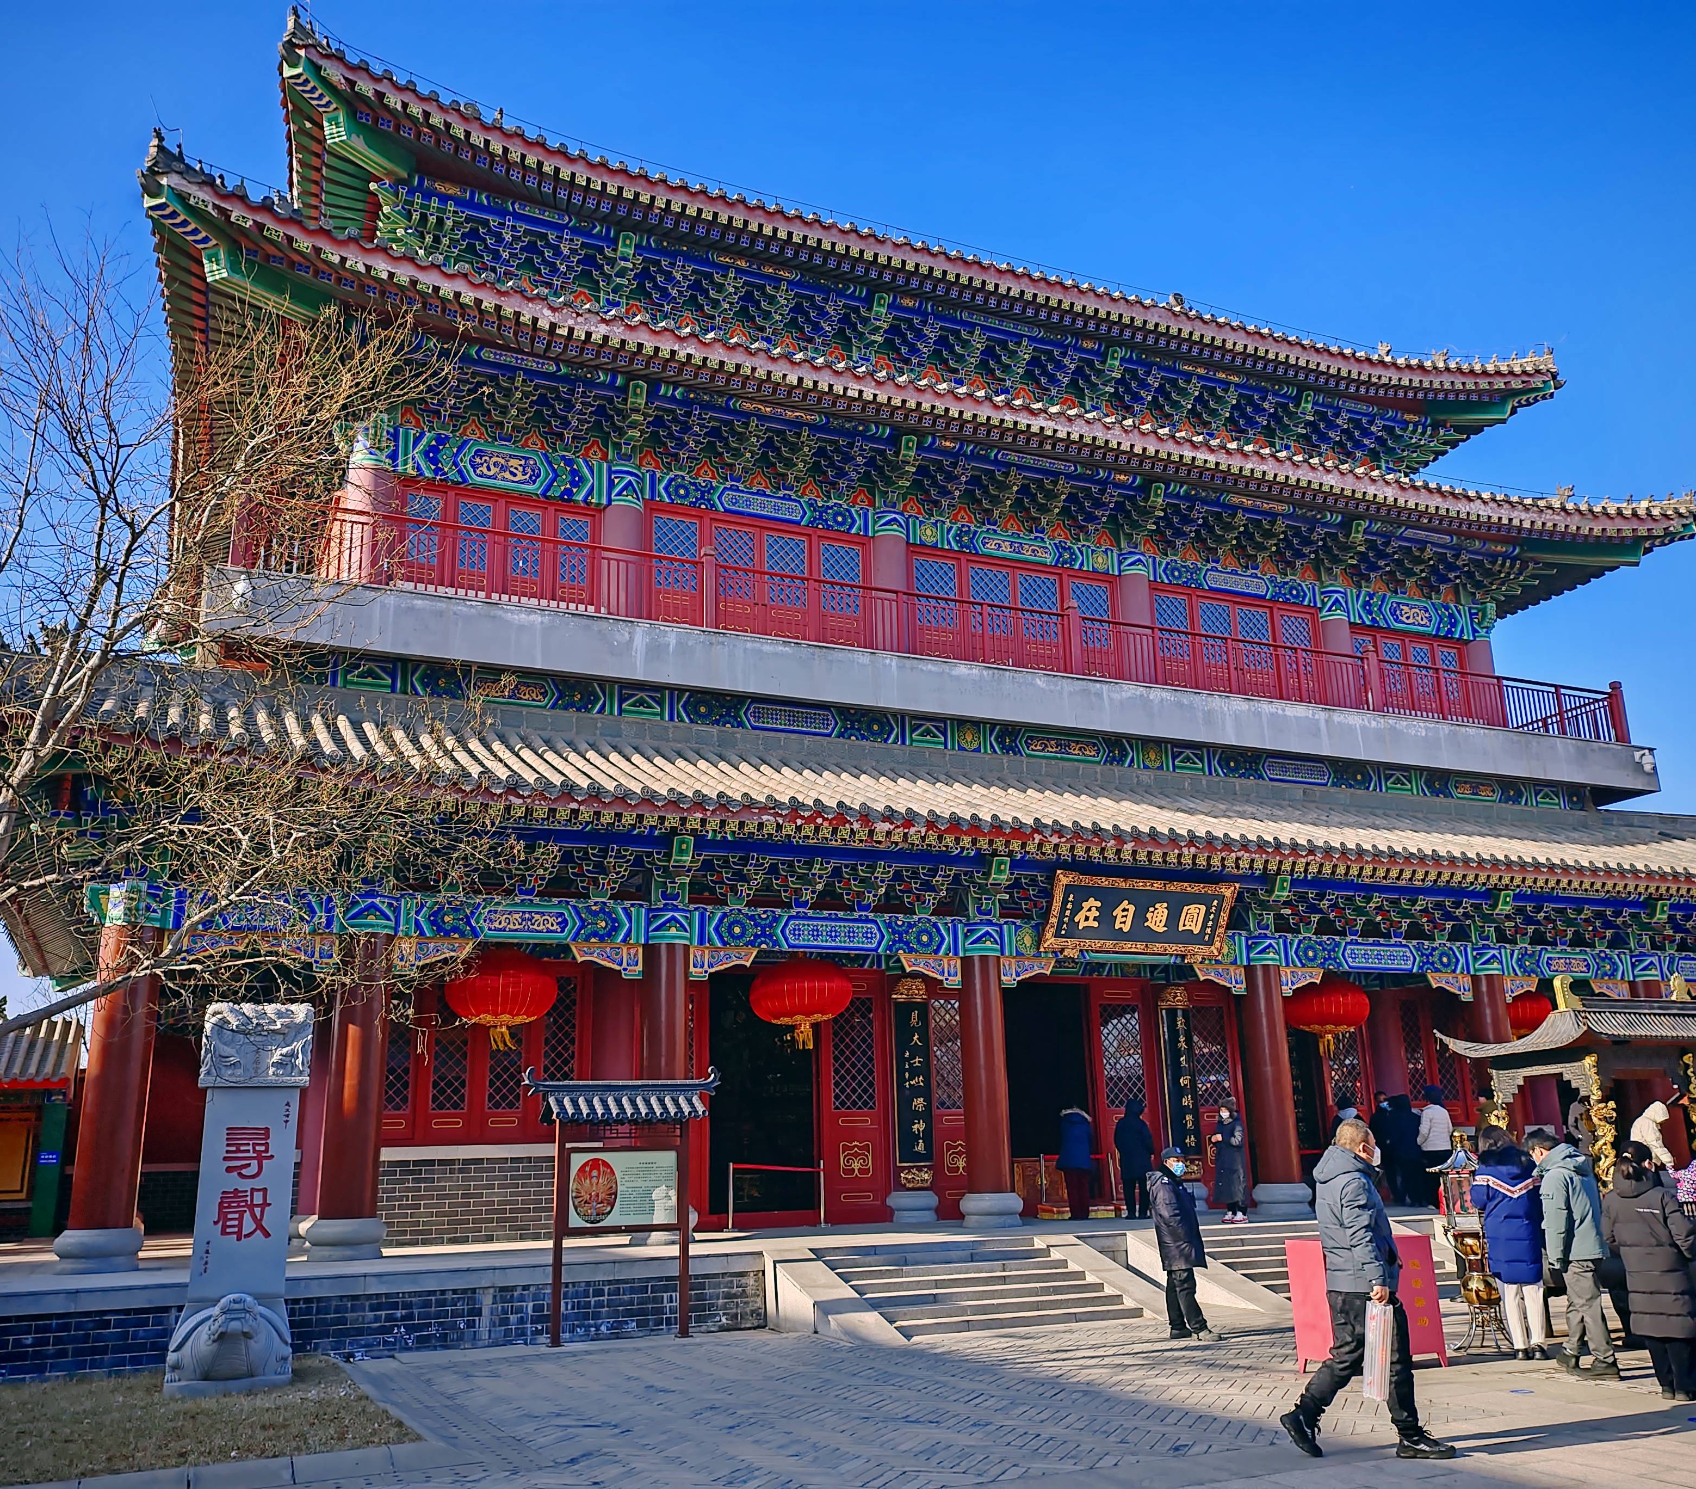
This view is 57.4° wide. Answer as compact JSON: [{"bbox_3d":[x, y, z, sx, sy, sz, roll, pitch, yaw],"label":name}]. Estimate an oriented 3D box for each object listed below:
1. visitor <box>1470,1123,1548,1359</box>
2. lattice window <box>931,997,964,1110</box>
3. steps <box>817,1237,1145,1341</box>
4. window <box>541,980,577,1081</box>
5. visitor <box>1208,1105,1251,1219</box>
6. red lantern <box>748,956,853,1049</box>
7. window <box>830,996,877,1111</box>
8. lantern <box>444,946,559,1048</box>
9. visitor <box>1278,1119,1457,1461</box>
[{"bbox_3d":[5.258,3.927,12.306,0.520,1.728,0.480,-1,-15,-3],"label":"visitor"},{"bbox_3d":[1.702,4.822,24.095,0.800,1.690,0.080,6,-17,-24],"label":"lattice window"},{"bbox_3d":[1.319,5.720,16.451,2.900,0.750,2.120,5,-17,-24],"label":"steps"},{"bbox_3d":[-4.017,4.158,21.536,0.540,1.850,0.080,6,-17,-24],"label":"window"},{"bbox_3d":[5.015,5.452,20.360,0.460,1.566,0.350,-16,-21,42],"label":"visitor"},{"bbox_3d":[-0.658,3.622,21.718,1.440,1.250,1.440,-1,-15,0],"label":"red lantern"},{"bbox_3d":[0.105,4.672,23.379,0.710,1.695,0.080,6,-17,-24],"label":"window"},{"bbox_3d":[-4.471,3.274,19.993,1.440,1.250,1.440,6,-17,-24],"label":"lantern"},{"bbox_3d":[2.799,2.955,8.499,0.880,1.716,0.560,-1,-15,0],"label":"visitor"}]

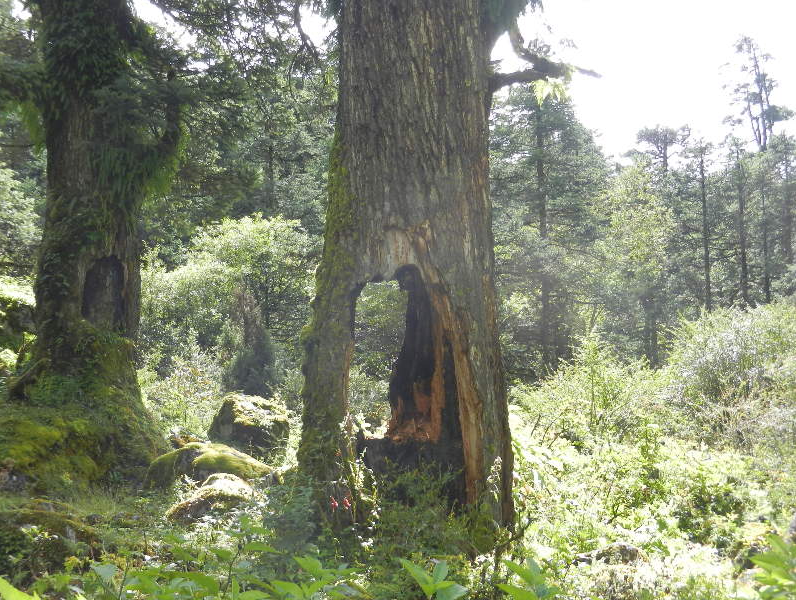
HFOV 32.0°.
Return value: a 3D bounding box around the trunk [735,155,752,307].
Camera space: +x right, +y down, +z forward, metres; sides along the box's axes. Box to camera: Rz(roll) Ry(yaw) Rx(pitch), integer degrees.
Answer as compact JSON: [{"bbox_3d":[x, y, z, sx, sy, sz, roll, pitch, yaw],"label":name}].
[{"bbox_3d":[11.213,-2.158,45.000,0.380,5.100,0.370,-1,-5,0],"label":"trunk"}]

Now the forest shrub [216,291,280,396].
[{"bbox_3d":[-1.981,0.594,18.500,0.850,1.450,0.800,-1,-5,0],"label":"forest shrub"}]

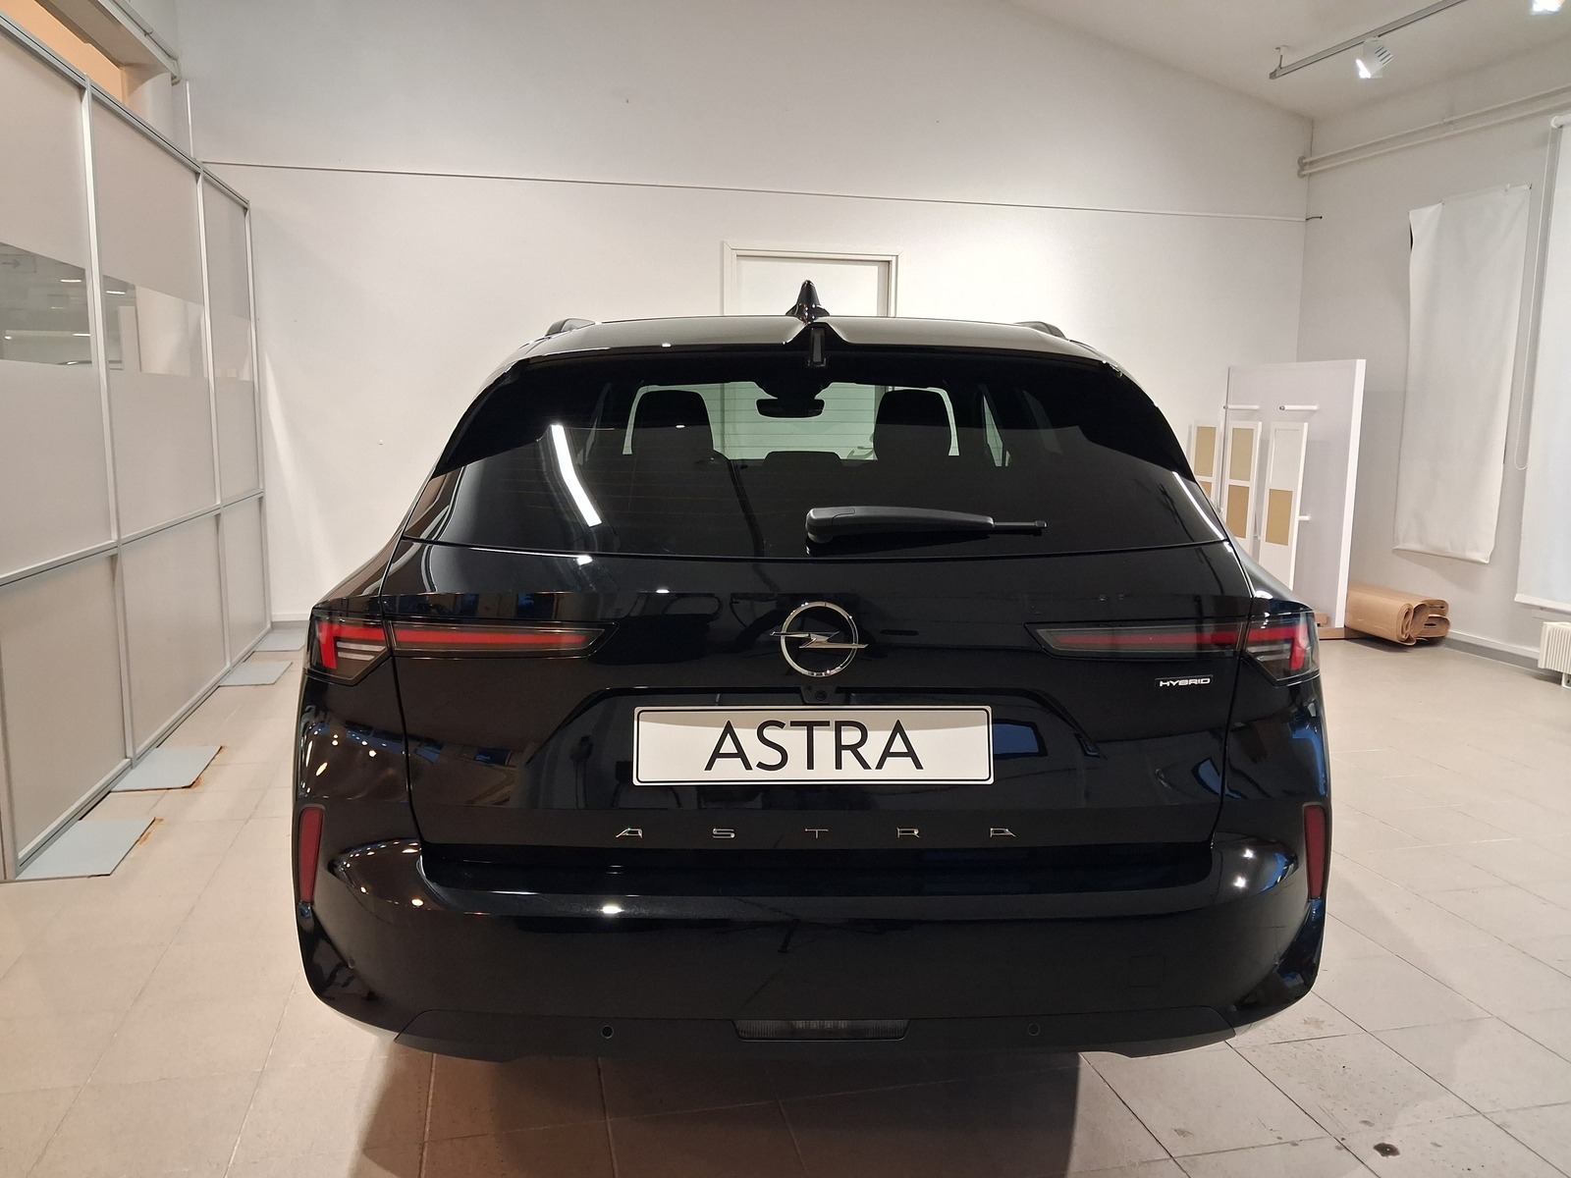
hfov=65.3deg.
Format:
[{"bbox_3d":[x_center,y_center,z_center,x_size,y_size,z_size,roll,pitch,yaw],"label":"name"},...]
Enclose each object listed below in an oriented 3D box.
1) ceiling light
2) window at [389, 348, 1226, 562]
[{"bbox_3d":[2.838,-2.572,5.915,0.160,0.180,0.115,3,9,14],"label":"ceiling light"},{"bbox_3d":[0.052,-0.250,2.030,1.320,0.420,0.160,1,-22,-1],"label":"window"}]

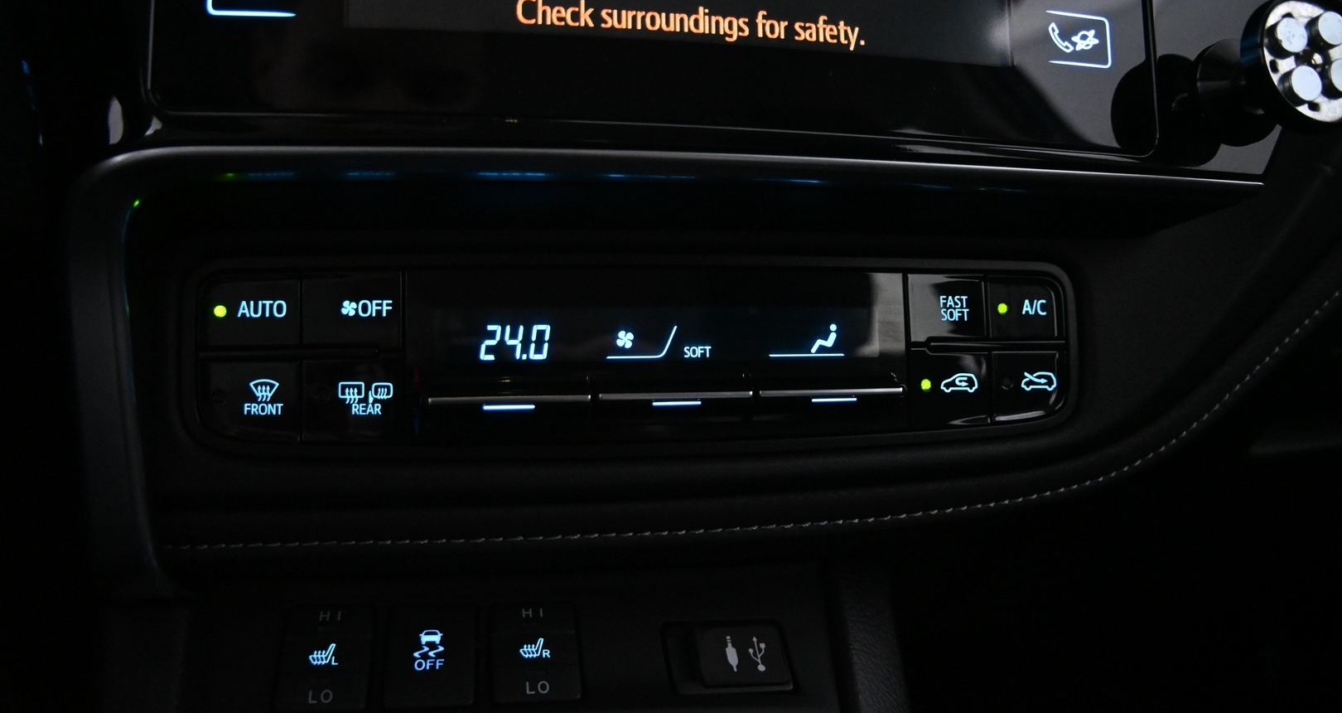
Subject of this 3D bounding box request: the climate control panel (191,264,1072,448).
[{"bbox_3d":[-0.006,0.001,0.621,0.212,0.038,0.030,0,-3,-26],"label":"climate control panel"}]

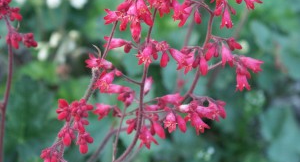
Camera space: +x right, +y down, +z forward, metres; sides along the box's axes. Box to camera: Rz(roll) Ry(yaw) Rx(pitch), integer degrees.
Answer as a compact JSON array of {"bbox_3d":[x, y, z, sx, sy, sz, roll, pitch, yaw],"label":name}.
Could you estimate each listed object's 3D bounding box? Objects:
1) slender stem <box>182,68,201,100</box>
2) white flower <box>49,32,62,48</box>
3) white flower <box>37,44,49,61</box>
[{"bbox_3d":[0.021,0.001,0.705,0.008,0.015,0.006,0,32,0],"label":"slender stem"},{"bbox_3d":[-0.060,-0.026,0.900,0.007,0.010,0.007,0,32,0],"label":"white flower"},{"bbox_3d":[-0.067,-0.017,0.890,0.007,0.010,0.007,0,32,0],"label":"white flower"}]

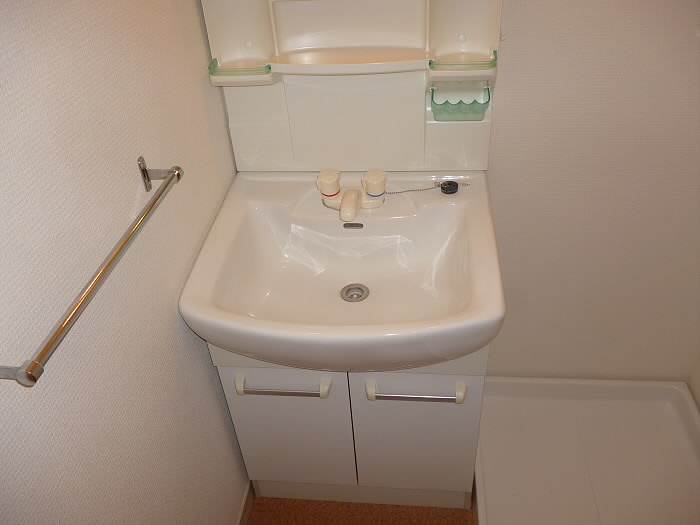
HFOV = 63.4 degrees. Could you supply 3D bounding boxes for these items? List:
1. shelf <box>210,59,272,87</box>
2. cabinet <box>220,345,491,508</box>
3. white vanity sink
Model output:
[{"bbox_3d":[-0.226,-0.417,1.220,0.137,0.052,0.090,1,36,7],"label":"shelf"},{"bbox_3d":[0.029,0.288,1.510,0.594,0.630,0.447,1,36,7],"label":"cabinet"},{"bbox_3d":[0.003,0.000,1.220,0.600,0.190,0.575,1,36,7],"label":"white vanity sink"}]

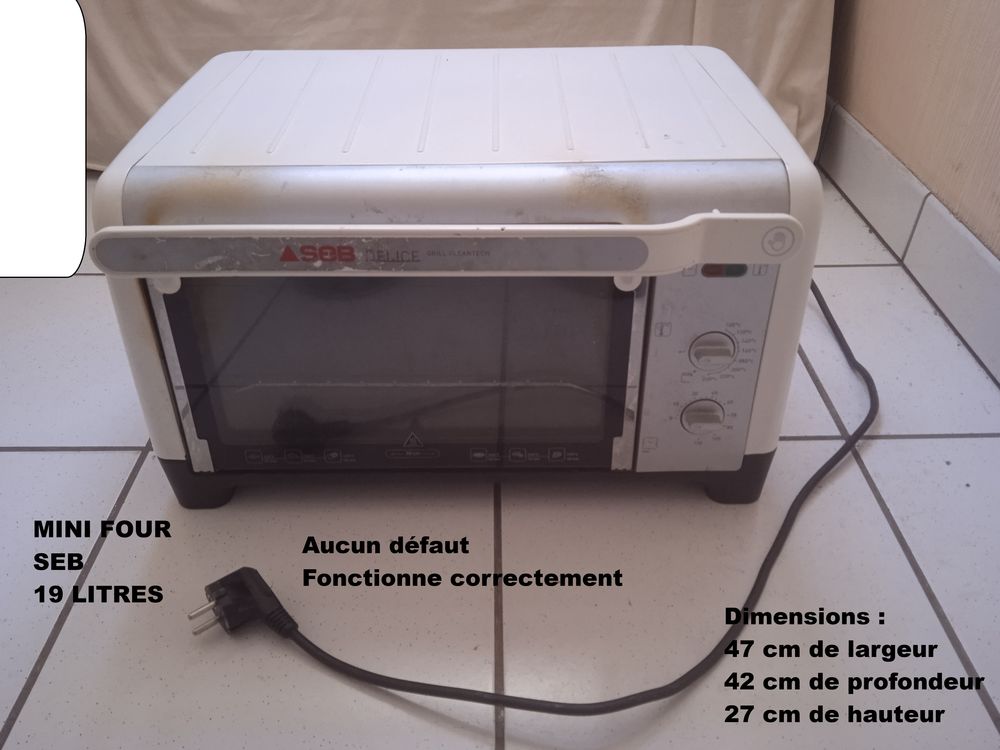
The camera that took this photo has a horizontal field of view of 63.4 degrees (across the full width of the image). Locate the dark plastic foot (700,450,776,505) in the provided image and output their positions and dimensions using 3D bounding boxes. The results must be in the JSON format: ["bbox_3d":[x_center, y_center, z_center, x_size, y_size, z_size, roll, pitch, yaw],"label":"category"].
[{"bbox_3d":[0.183,0.067,0.649,0.056,0.053,0.053,-1,37,0],"label":"dark plastic foot"}]

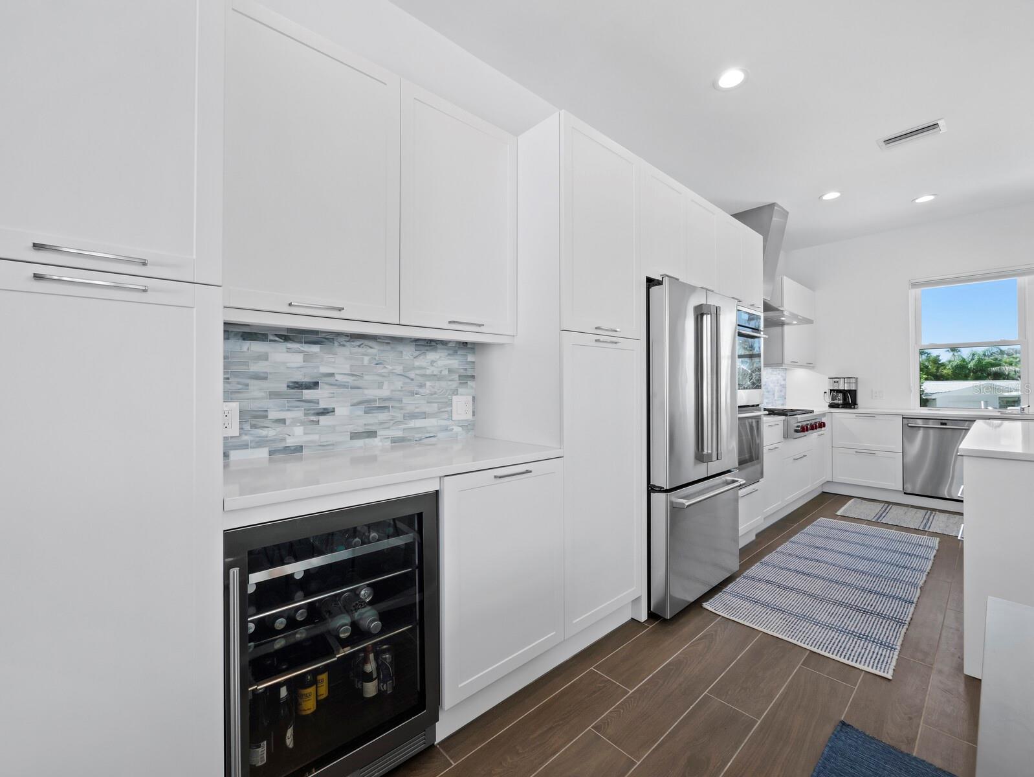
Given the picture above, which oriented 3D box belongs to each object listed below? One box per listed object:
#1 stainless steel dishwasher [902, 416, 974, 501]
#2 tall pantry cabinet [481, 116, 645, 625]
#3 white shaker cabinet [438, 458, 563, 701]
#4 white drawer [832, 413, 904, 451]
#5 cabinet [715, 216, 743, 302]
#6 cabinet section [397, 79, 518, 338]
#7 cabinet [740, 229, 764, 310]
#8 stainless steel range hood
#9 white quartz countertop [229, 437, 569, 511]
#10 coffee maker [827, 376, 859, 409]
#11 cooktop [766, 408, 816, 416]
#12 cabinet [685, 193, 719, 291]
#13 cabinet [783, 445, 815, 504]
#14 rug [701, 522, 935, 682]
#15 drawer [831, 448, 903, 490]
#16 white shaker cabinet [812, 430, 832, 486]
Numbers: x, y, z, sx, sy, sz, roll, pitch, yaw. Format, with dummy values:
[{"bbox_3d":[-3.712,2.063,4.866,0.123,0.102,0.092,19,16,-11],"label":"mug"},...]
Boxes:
[{"bbox_3d":[4.456,0.704,4.342,0.610,0.801,0.600,0,0,-41],"label":"stainless steel dishwasher"},{"bbox_3d":[0.232,-0.012,2.278,0.657,2.416,0.645,0,0,-41],"label":"tall pantry cabinet"},{"bbox_3d":[-0.217,0.699,1.845,0.596,0.792,0.600,0,0,-41],"label":"white shaker cabinet"},{"bbox_3d":[3.915,0.464,4.628,0.530,0.382,0.580,0,0,-41],"label":"white drawer"},{"bbox_3d":[1.358,-0.929,3.198,0.405,0.585,0.560,0,0,-41],"label":"cabinet"},{"bbox_3d":[-0.330,-0.721,1.913,0.592,0.924,0.331,0,0,-41],"label":"cabinet section"},{"bbox_3d":[1.646,-0.929,3.515,0.418,0.609,0.639,0,0,-41],"label":"cabinet"},{"bbox_3d":[2.602,-1.278,4.381,0.942,1.190,0.619,0,0,-41],"label":"stainless steel range hood"},{"bbox_3d":[-0.463,0.281,1.653,1.211,0.033,0.637,0,0,-41],"label":"white quartz countertop"},{"bbox_3d":[3.984,0.060,5.104,0.260,0.377,0.271,0,0,-41],"label":"coffee maker"},{"bbox_3d":[2.637,0.264,4.364,0.899,0.064,0.570,0,0,-41],"label":"cooktop"},{"bbox_3d":[0.999,-0.923,2.949,0.459,0.609,0.639,0,0,-41],"label":"cabinet"},{"bbox_3d":[2.618,0.864,4.389,0.911,0.440,0.601,0,0,-41],"label":"cabinet"},{"bbox_3d":[2.236,1.219,2.874,2.429,0.010,0.797,0,0,-41],"label":"rug"},{"bbox_3d":[3.917,0.851,4.629,0.530,0.382,0.580,0,0,-41],"label":"drawer"},{"bbox_3d":[3.185,0.783,4.885,0.595,0.596,0.601,0,0,-41],"label":"white shaker cabinet"}]

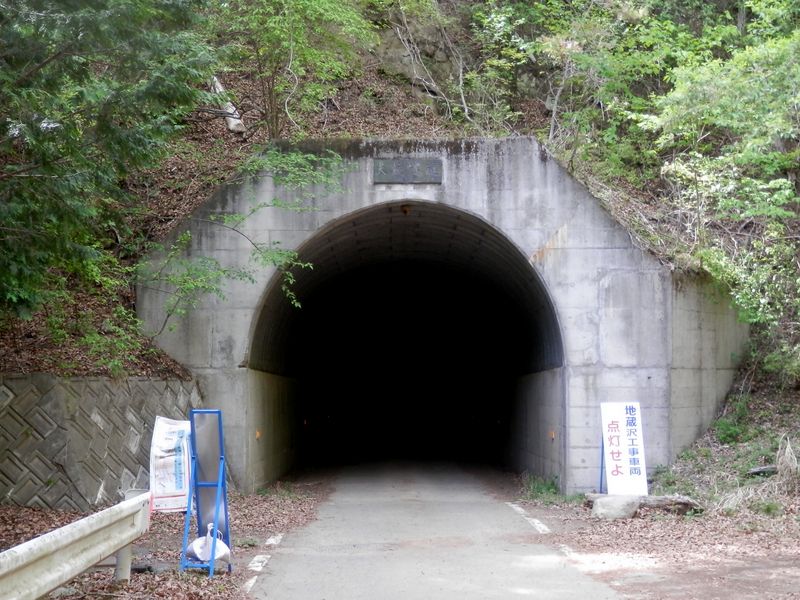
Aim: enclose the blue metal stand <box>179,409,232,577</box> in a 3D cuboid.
[{"bbox_3d":[-1.620,1.602,9.498,0.280,1.370,0.380,-1,-5,16],"label":"blue metal stand"}]

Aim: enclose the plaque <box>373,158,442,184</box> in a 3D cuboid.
[{"bbox_3d":[0.123,-1.990,17.506,1.060,0.400,0.060,0,-5,0],"label":"plaque"}]

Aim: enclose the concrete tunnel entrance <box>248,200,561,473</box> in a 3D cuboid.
[{"bbox_3d":[0.106,0.797,18.550,4.820,4.460,2.500,0,-5,0],"label":"concrete tunnel entrance"}]

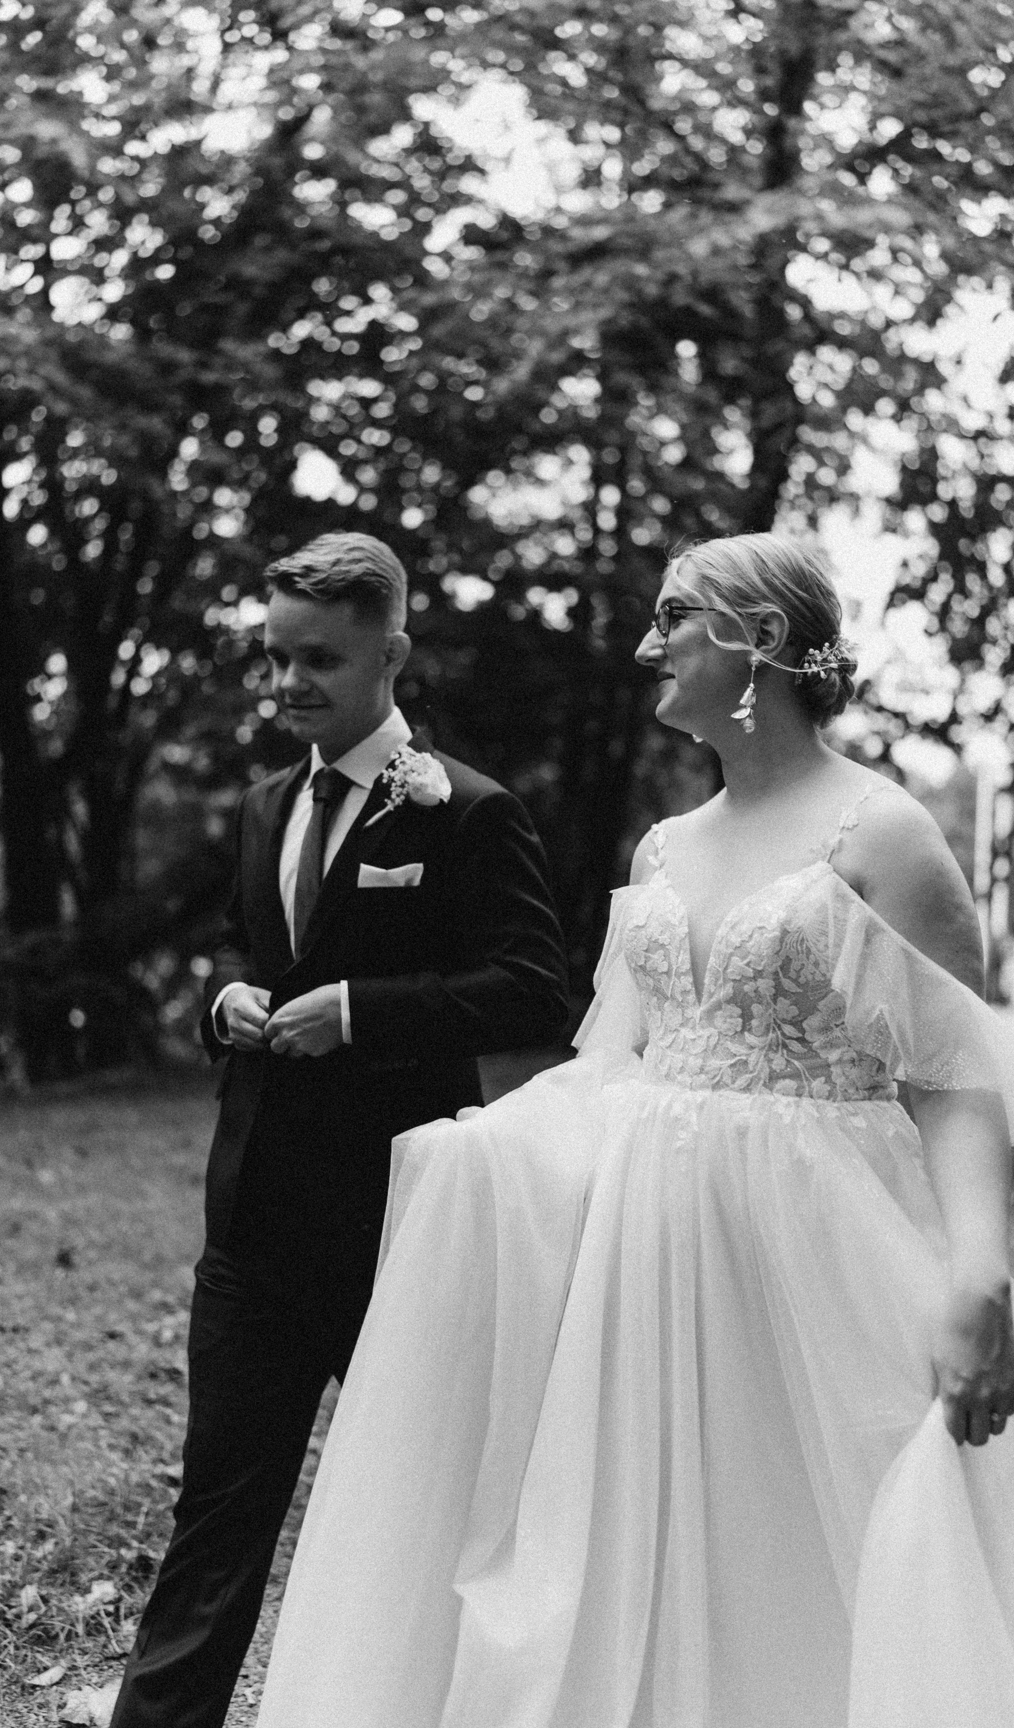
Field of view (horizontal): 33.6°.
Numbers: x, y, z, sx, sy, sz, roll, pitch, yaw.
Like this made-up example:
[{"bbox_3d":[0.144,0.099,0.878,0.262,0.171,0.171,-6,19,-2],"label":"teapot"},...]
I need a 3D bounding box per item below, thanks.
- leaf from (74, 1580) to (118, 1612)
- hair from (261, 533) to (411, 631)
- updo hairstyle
[{"bbox_3d":[-0.759,1.352,3.100,0.080,0.035,0.070,0,-1,0],"label":"leaf"},{"bbox_3d":[-0.228,-0.372,2.250,0.165,0.135,0.200,-1,9,36],"label":"hair"},{"bbox_3d":[0.304,-0.281,2.000,0.225,0.225,0.175,0,-1,-10],"label":"updo hairstyle"}]

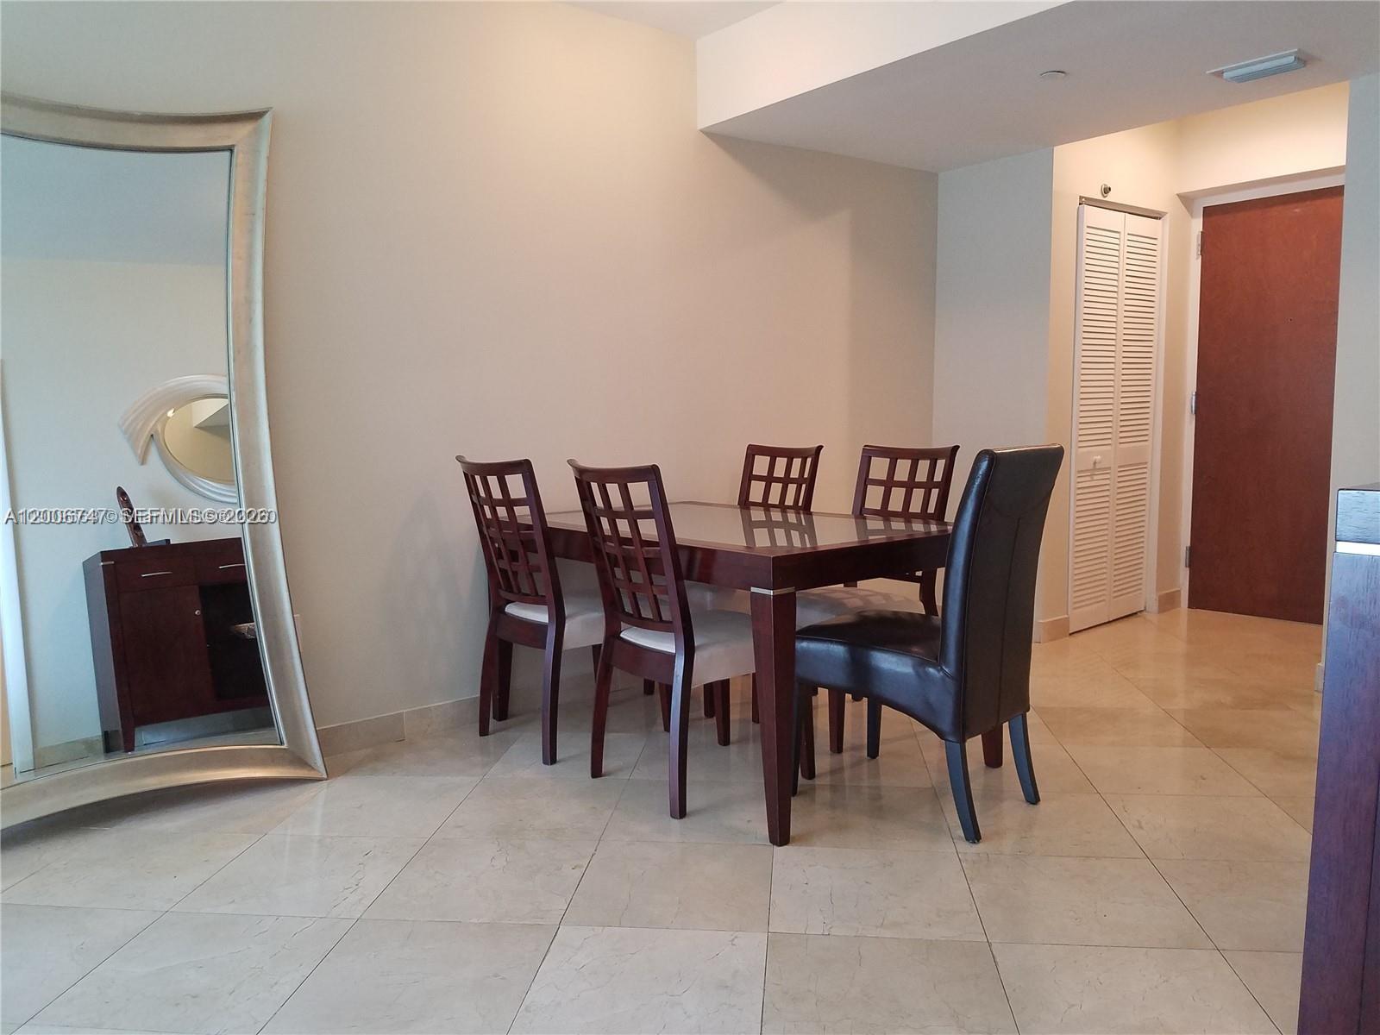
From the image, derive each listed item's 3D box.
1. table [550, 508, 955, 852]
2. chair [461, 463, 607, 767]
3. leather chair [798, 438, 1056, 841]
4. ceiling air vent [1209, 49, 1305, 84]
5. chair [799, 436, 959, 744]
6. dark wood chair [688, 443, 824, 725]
[{"bbox_3d":[0.119,0.397,3.548,0.990,0.745,1.530,-5,7,-39],"label":"table"},{"bbox_3d":[-0.410,0.274,3.655,0.610,0.988,0.480,-5,7,-40],"label":"chair"},{"bbox_3d":[0.659,0.308,2.970,0.660,1.010,0.470,4,7,43],"label":"leather chair"},{"bbox_3d":[2.044,-1.585,3.700,0.195,0.040,0.310,-5,7,-39],"label":"ceiling air vent"},{"bbox_3d":[0.572,0.251,3.710,0.610,0.988,0.480,-5,6,-34],"label":"chair"},{"bbox_3d":[0.155,0.217,4.147,0.610,0.988,0.480,-5,7,-35],"label":"dark wood chair"}]

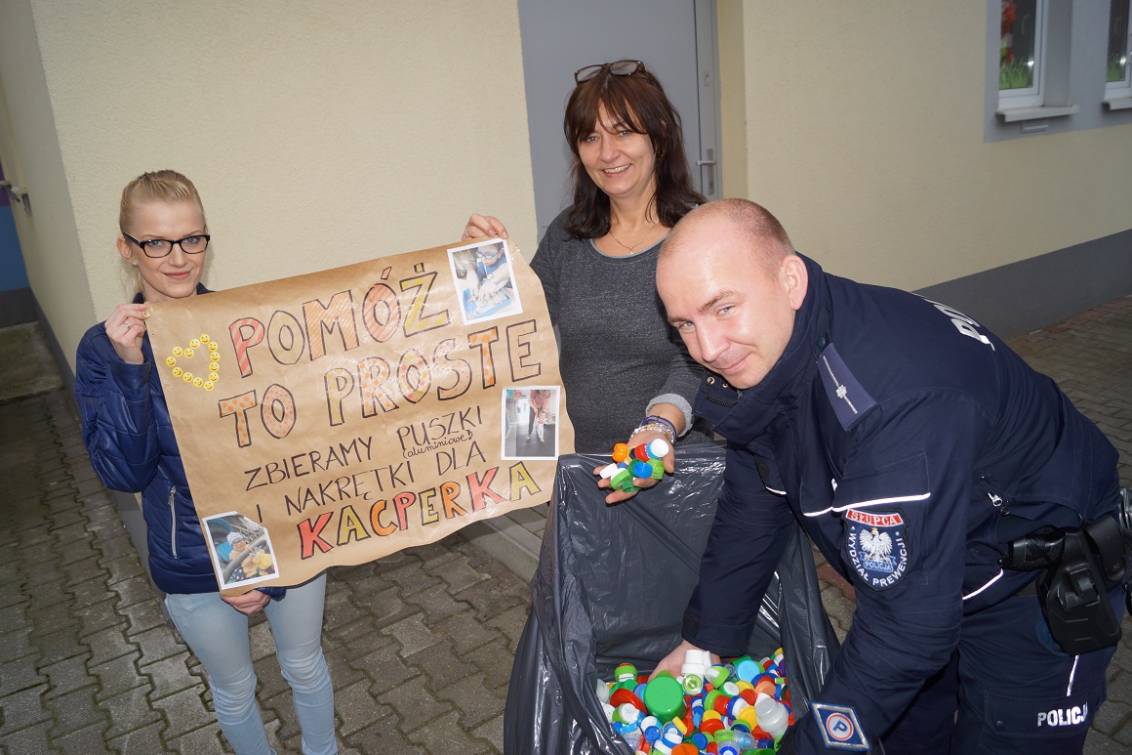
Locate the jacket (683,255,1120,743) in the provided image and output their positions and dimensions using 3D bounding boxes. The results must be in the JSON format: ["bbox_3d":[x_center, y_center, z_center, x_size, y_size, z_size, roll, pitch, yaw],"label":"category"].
[{"bbox_3d":[0.415,0.179,1.201,0.640,0.580,0.540,-45,19,-4],"label":"jacket"}]

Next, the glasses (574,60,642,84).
[{"bbox_3d":[0.099,-0.534,1.621,0.138,0.042,0.140,1,-24,18],"label":"glasses"}]

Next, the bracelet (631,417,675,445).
[{"bbox_3d":[0.135,0.093,1.310,0.067,0.056,0.029,17,34,12],"label":"bracelet"}]

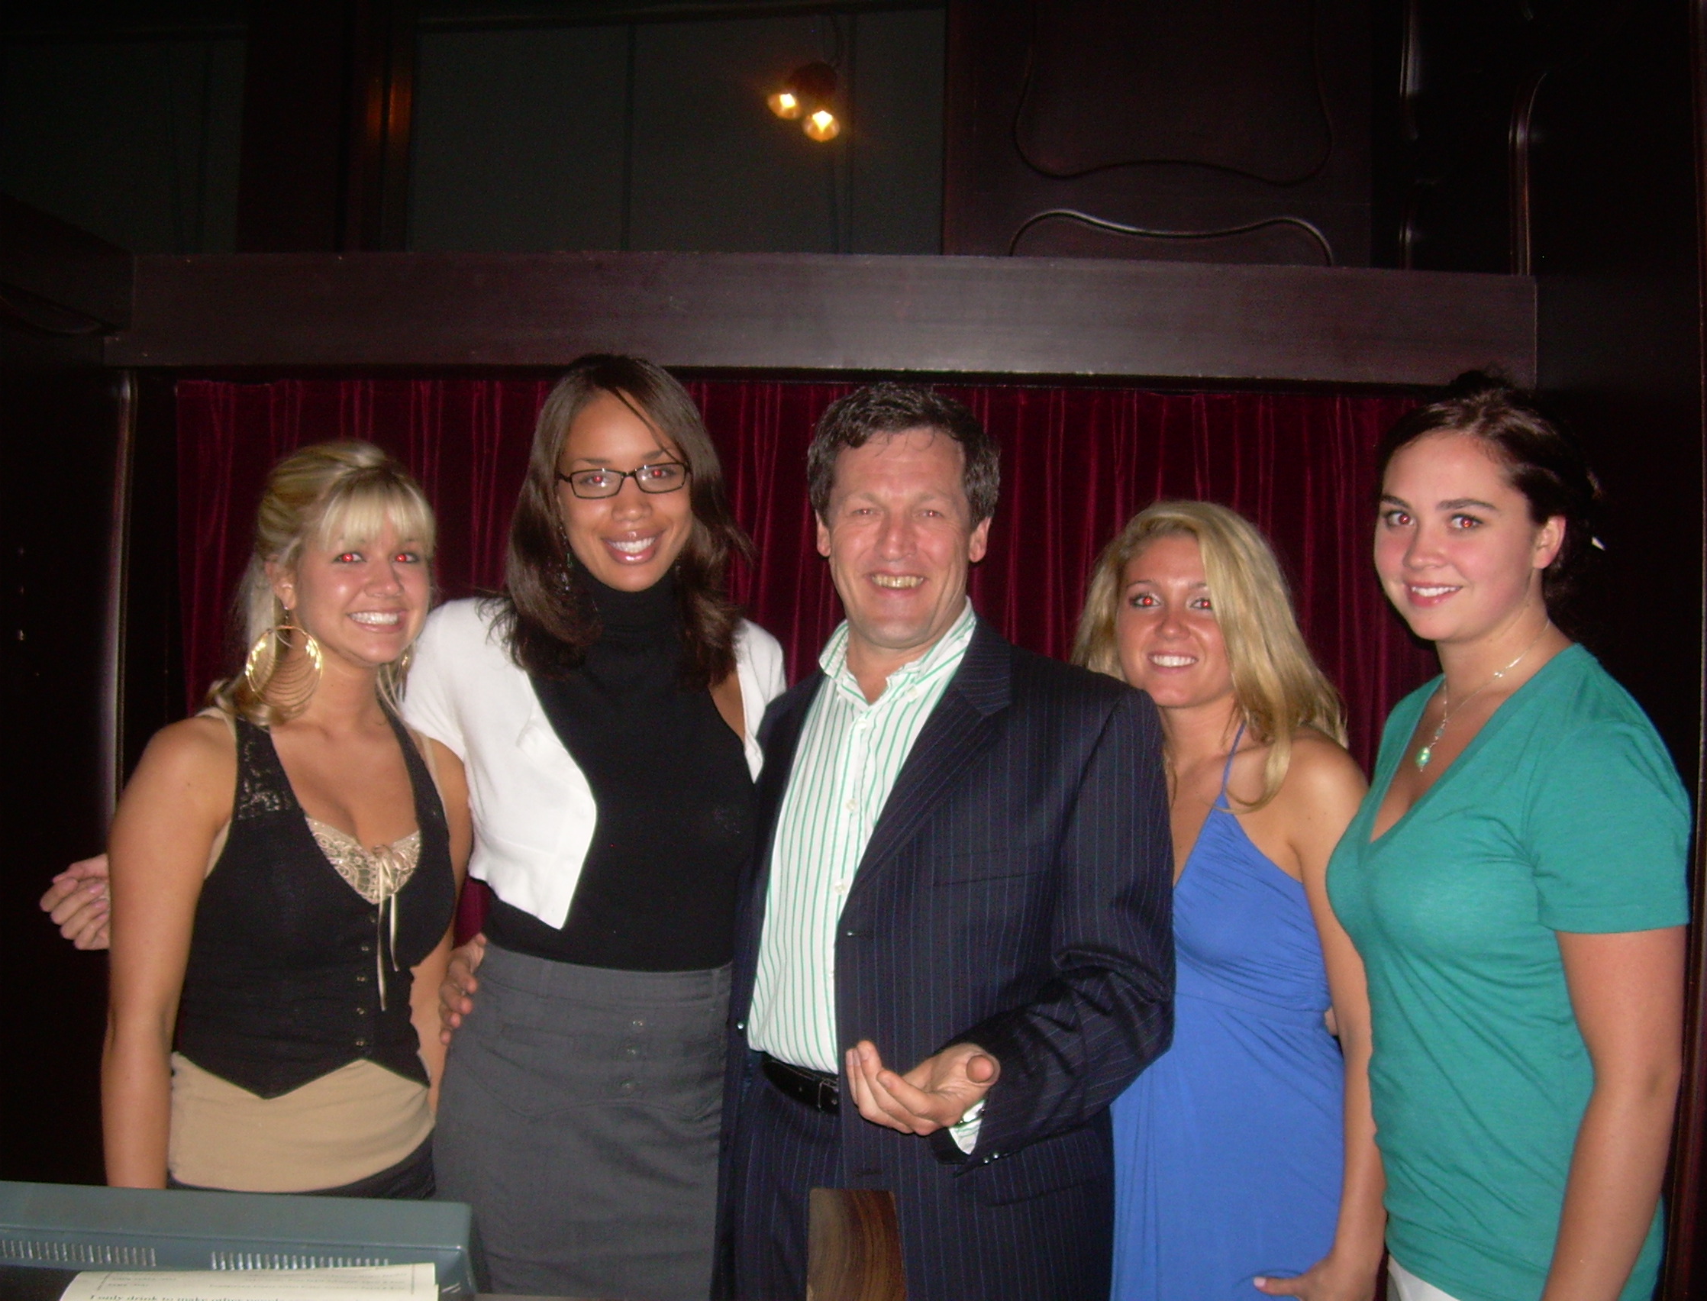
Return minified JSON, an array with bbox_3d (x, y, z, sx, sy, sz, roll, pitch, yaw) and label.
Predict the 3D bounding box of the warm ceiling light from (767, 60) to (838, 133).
[{"bbox_3d":[-0.091,-0.991,3.400,0.120,0.120,0.120,1,0,11],"label":"warm ceiling light"}]

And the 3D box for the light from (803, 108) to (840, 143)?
[{"bbox_3d":[-0.055,-0.932,3.380,0.065,0.060,0.070,1,0,3],"label":"light"}]

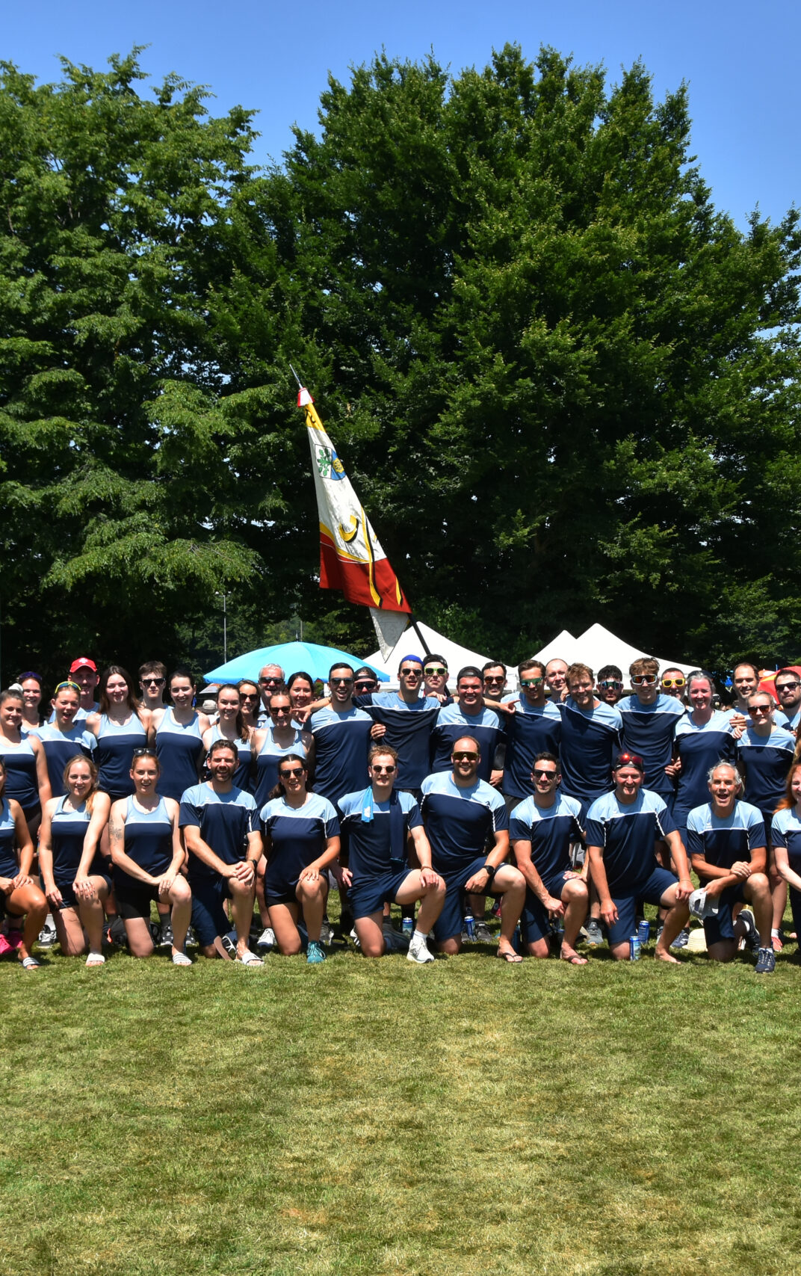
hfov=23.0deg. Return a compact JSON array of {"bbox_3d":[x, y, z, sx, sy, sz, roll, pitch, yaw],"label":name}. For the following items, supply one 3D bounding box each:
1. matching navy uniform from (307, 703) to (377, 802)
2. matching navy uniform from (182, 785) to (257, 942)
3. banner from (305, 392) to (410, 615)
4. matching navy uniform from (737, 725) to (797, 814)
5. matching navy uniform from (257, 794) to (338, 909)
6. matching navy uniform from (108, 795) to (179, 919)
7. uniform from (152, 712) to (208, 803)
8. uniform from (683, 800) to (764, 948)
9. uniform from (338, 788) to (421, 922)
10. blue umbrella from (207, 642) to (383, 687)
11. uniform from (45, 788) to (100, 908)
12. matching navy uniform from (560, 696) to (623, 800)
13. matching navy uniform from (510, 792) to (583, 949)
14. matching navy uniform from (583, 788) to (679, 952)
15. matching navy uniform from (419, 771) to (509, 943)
[{"bbox_3d":[-0.371,0.746,12.350,0.460,0.680,0.280,-1,-2,2],"label":"matching navy uniform"},{"bbox_3d":[-1.058,1.316,11.550,0.460,0.920,0.460,-1,-2,-8],"label":"matching navy uniform"},{"bbox_3d":[-0.280,-0.878,12.500,0.720,1.500,0.280,0,-1,0],"label":"banner"},{"bbox_3d":[2.305,0.821,12.350,0.420,0.580,0.270,-1,-2,5],"label":"matching navy uniform"},{"bbox_3d":[-0.588,1.227,11.300,0.460,0.670,0.360,0,-1,-3],"label":"matching navy uniform"},{"bbox_3d":[-1.473,1.262,11.300,0.400,0.710,0.360,0,-1,-6],"label":"matching navy uniform"},{"bbox_3d":[-1.384,0.743,12.300,0.370,0.580,0.260,-1,-2,-5],"label":"uniform"},{"bbox_3d":[1.868,1.358,11.350,0.480,0.840,0.450,-1,-2,-4],"label":"uniform"},{"bbox_3d":[-0.120,1.239,11.250,0.470,0.770,0.400,0,-1,-7],"label":"uniform"},{"bbox_3d":[-1.159,1.167,22.460,2.130,2.250,2.130,-1,-2,0],"label":"blue umbrella"},{"bbox_3d":[-2.010,1.301,12.100,0.400,0.740,0.360,-1,-2,-6],"label":"uniform"},{"bbox_3d":[1.168,0.685,12.100,0.430,0.670,0.280,0,-1,2],"label":"matching navy uniform"},{"bbox_3d":[0.889,1.408,12.000,0.470,0.940,0.450,-1,-3,-9],"label":"matching navy uniform"},{"bbox_3d":[1.407,1.406,11.900,0.570,1.000,0.500,-1,-2,0],"label":"matching navy uniform"},{"bbox_3d":[0.360,1.241,11.150,0.510,0.980,0.480,0,-1,-10],"label":"matching navy uniform"}]

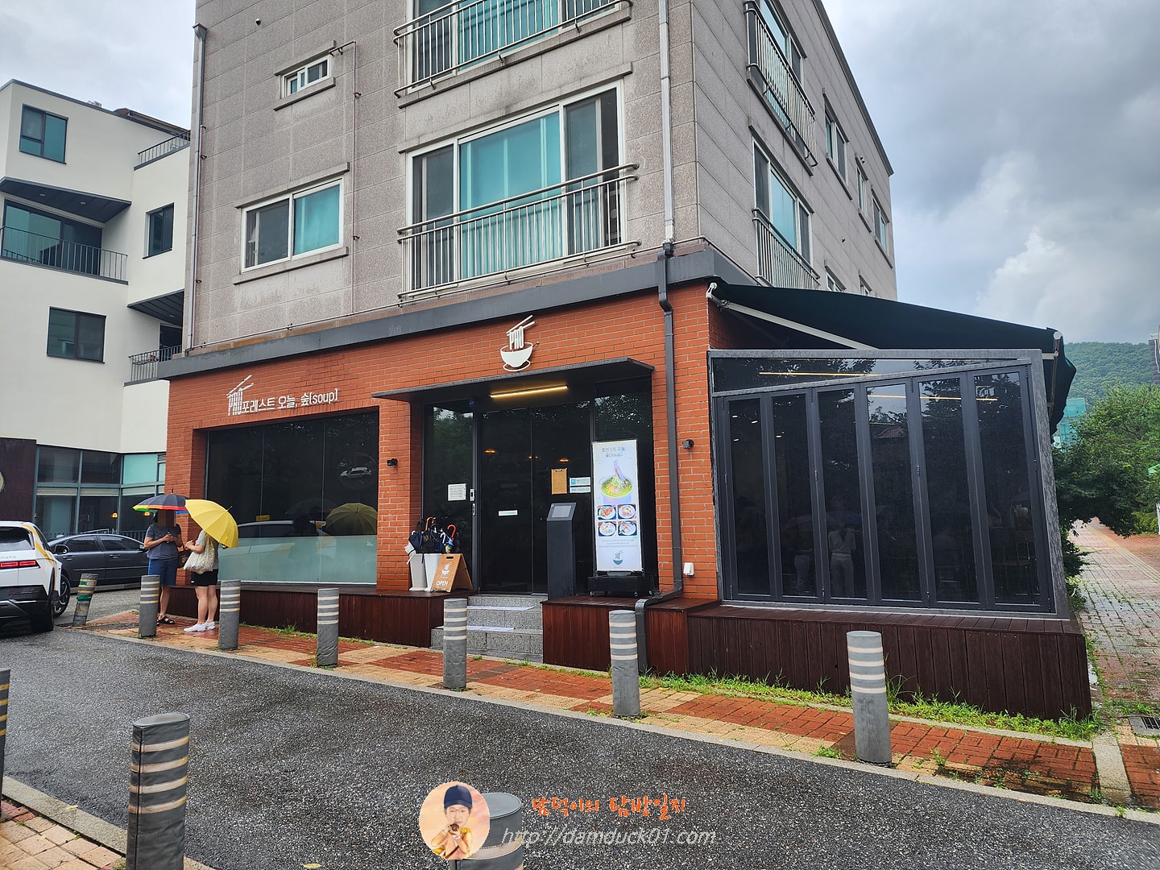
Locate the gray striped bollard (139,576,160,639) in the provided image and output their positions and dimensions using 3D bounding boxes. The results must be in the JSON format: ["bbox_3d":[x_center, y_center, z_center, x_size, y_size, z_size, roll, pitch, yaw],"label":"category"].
[{"bbox_3d":[-5.650,2.242,10.109,0.197,0.765,0.197,-5,-8,30],"label":"gray striped bollard"}]

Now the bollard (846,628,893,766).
[{"bbox_3d":[1.717,1.549,4.555,0.200,0.745,0.200,-5,-8,30],"label":"bollard"}]

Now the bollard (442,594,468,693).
[{"bbox_3d":[-1.066,1.788,6.600,0.200,0.745,0.200,-1,-7,0],"label":"bollard"}]

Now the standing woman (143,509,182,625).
[{"bbox_3d":[-5.923,1.874,11.071,0.380,1.640,0.480,-7,-9,43],"label":"standing woman"}]

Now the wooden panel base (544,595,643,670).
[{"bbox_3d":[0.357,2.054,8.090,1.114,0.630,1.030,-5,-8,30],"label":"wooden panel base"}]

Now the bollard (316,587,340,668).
[{"bbox_3d":[-2.513,1.925,7.715,0.200,0.745,0.200,-5,-8,30],"label":"bollard"}]

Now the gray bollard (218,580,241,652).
[{"bbox_3d":[-4.008,2.060,8.816,0.197,0.765,0.197,-5,-8,30],"label":"gray bollard"}]

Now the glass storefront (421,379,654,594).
[{"bbox_3d":[-0.667,0.709,9.725,3.555,2.576,0.160,-5,-8,30],"label":"glass storefront"}]

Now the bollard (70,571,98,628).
[{"bbox_3d":[-6.987,2.339,10.874,0.197,0.760,0.197,18,6,31],"label":"bollard"}]

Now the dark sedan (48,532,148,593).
[{"bbox_3d":[-12.600,3.358,20.300,1.830,1.470,4.850,-7,-9,42],"label":"dark sedan"}]

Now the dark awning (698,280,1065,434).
[{"bbox_3d":[4.323,-0.870,10.097,3.310,1.379,5.550,-5,-8,30],"label":"dark awning"}]

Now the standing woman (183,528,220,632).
[{"bbox_3d":[-5.091,1.813,10.428,0.450,1.610,0.450,-2,-7,3],"label":"standing woman"}]

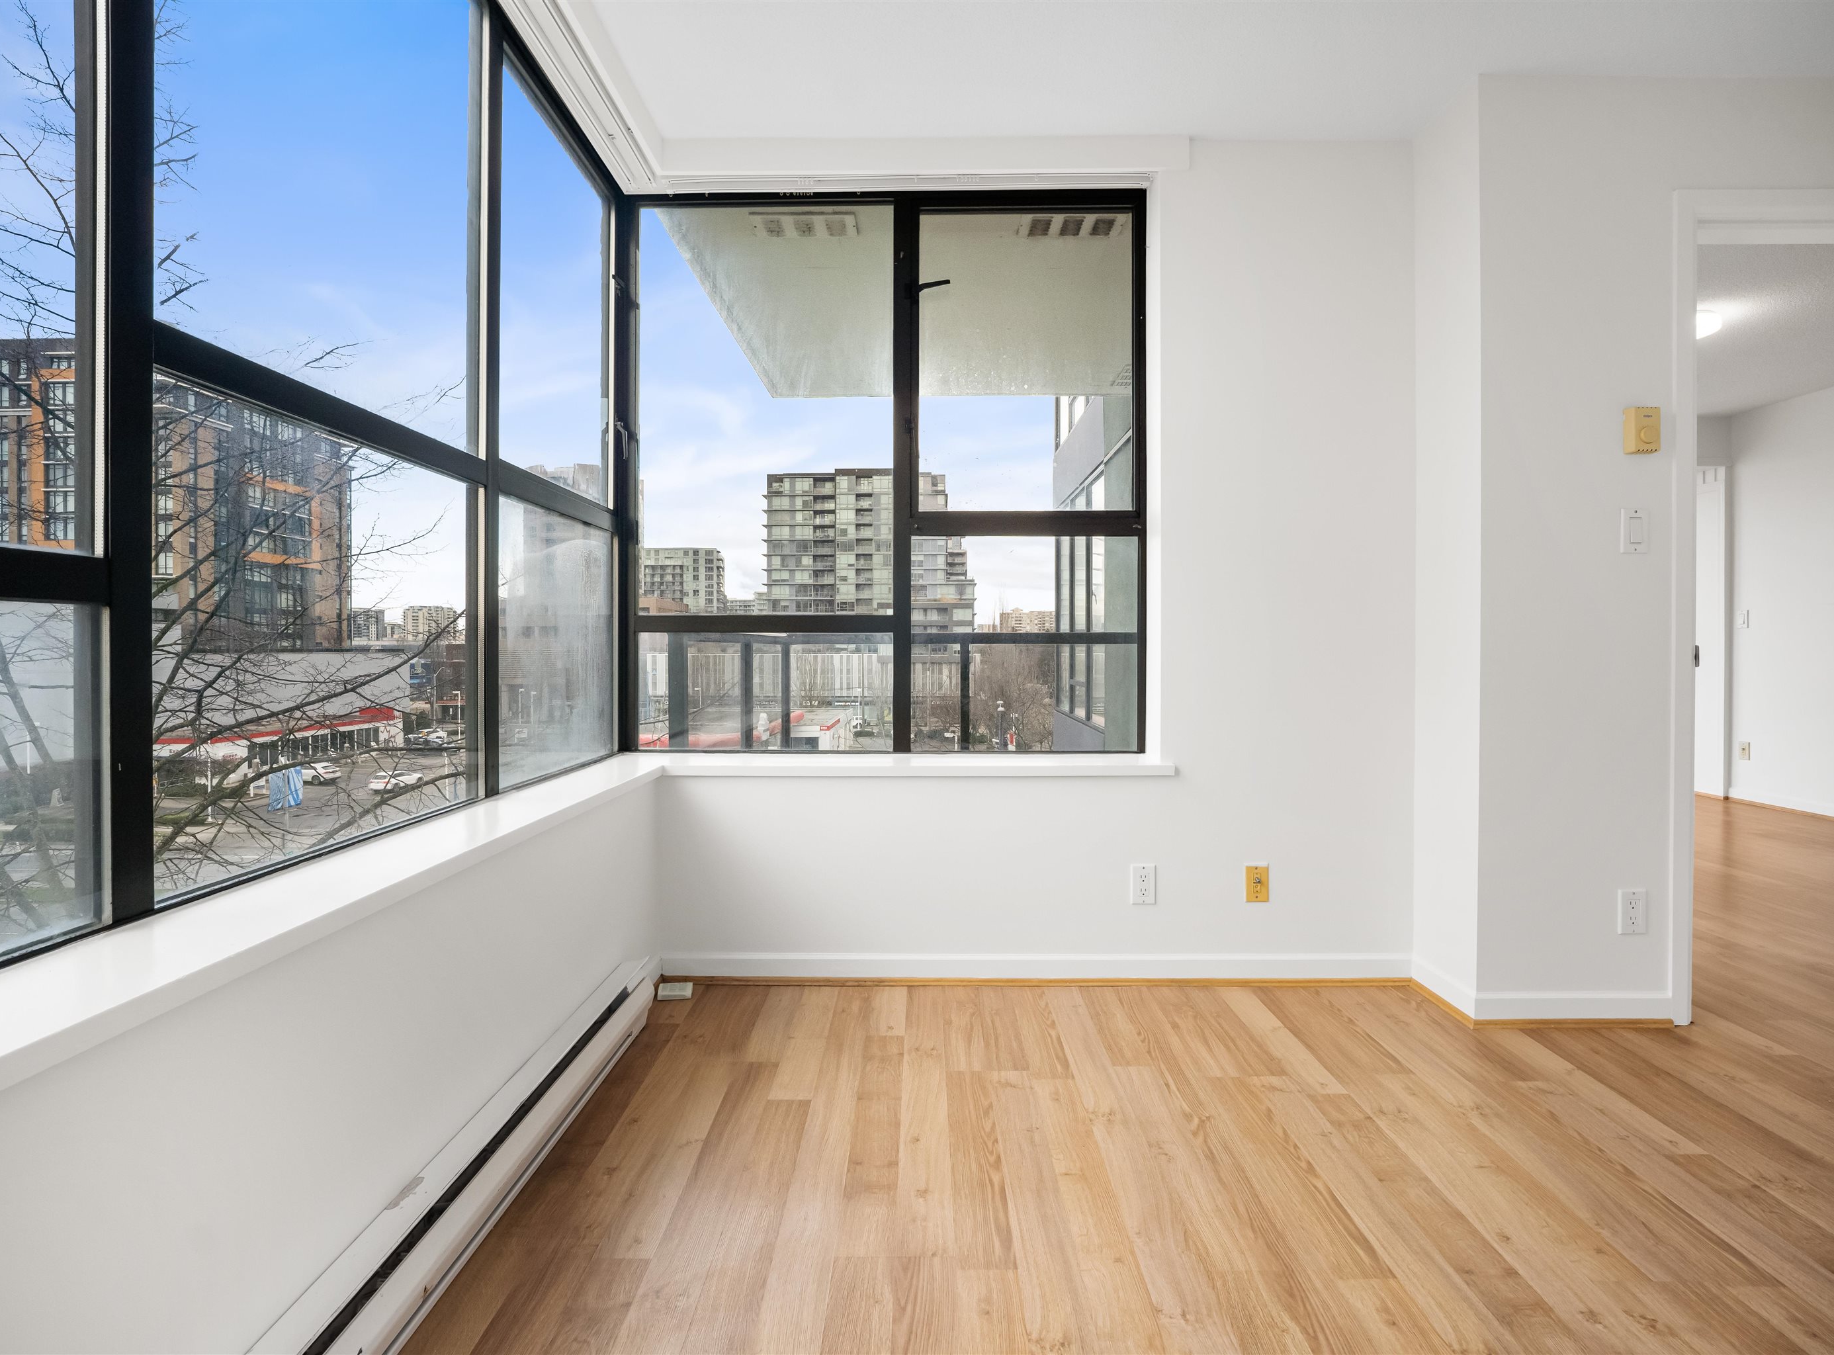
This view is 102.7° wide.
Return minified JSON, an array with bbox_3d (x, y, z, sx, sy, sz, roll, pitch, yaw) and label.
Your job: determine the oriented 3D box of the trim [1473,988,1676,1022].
[{"bbox_3d":[1.671,0.835,1.872,0.507,0.079,0.015,0,0,0],"label":"trim"}]

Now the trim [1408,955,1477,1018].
[{"bbox_3d":[1.428,0.833,1.986,0.015,0.078,0.238,0,0,0],"label":"trim"}]

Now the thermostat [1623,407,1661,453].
[{"bbox_3d":[1.846,-0.628,1.864,0.066,0.115,0.032,0,0,0],"label":"thermostat"}]

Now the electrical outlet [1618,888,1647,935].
[{"bbox_3d":[1.831,0.601,1.876,0.071,0.116,0.008,0,0,0],"label":"electrical outlet"}]

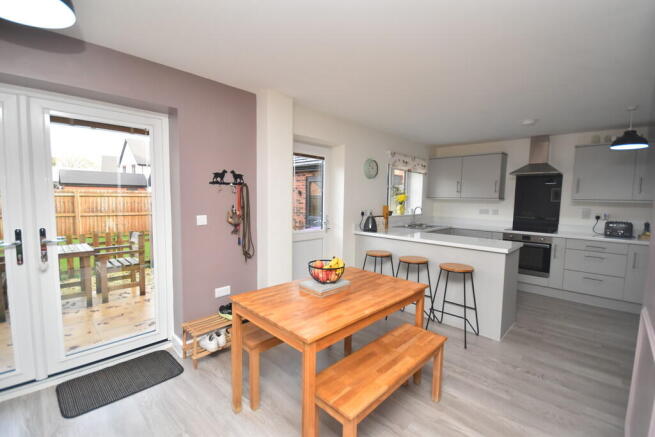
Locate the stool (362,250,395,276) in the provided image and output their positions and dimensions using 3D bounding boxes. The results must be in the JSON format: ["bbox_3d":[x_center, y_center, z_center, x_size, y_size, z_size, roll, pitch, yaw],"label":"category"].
[{"bbox_3d":[0.632,0.788,3.495,0.400,0.700,0.400,-3,6,-44],"label":"stool"}]

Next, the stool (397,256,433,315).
[{"bbox_3d":[0.973,0.821,3.131,0.400,0.700,0.400,-3,6,-44],"label":"stool"}]

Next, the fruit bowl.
[{"bbox_3d":[-0.006,0.380,1.964,0.255,0.175,0.255,1,4,0],"label":"fruit bowl"}]

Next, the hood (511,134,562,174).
[{"bbox_3d":[3.226,-0.976,4.178,0.480,0.610,0.600,-3,6,-44],"label":"hood"}]

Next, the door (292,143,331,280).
[{"bbox_3d":[-0.291,0.099,3.487,0.900,2.050,0.070,-3,6,-44],"label":"door"}]

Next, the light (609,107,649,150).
[{"bbox_3d":[3.229,-0.971,2.909,0.280,0.430,0.280,-3,6,-44],"label":"light"}]

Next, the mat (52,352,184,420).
[{"bbox_3d":[-1.538,1.210,2.071,0.740,0.010,0.490,-3,6,-44],"label":"mat"}]

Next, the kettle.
[{"bbox_3d":[0.620,0.068,3.868,0.180,0.265,0.200,1,4,9],"label":"kettle"}]

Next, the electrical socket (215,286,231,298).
[{"bbox_3d":[-0.979,0.693,2.565,0.147,0.087,0.012,-3,6,-44],"label":"electrical socket"}]

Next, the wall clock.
[{"bbox_3d":[0.645,-0.719,3.968,0.290,0.290,0.045,-3,6,-44],"label":"wall clock"}]

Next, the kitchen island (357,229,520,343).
[{"bbox_3d":[1.320,0.692,3.513,0.740,0.910,1.840,-3,6,-44],"label":"kitchen island"}]

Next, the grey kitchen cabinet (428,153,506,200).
[{"bbox_3d":[2.534,-0.728,5.023,0.320,0.760,1.210,-3,6,-44],"label":"grey kitchen cabinet"}]

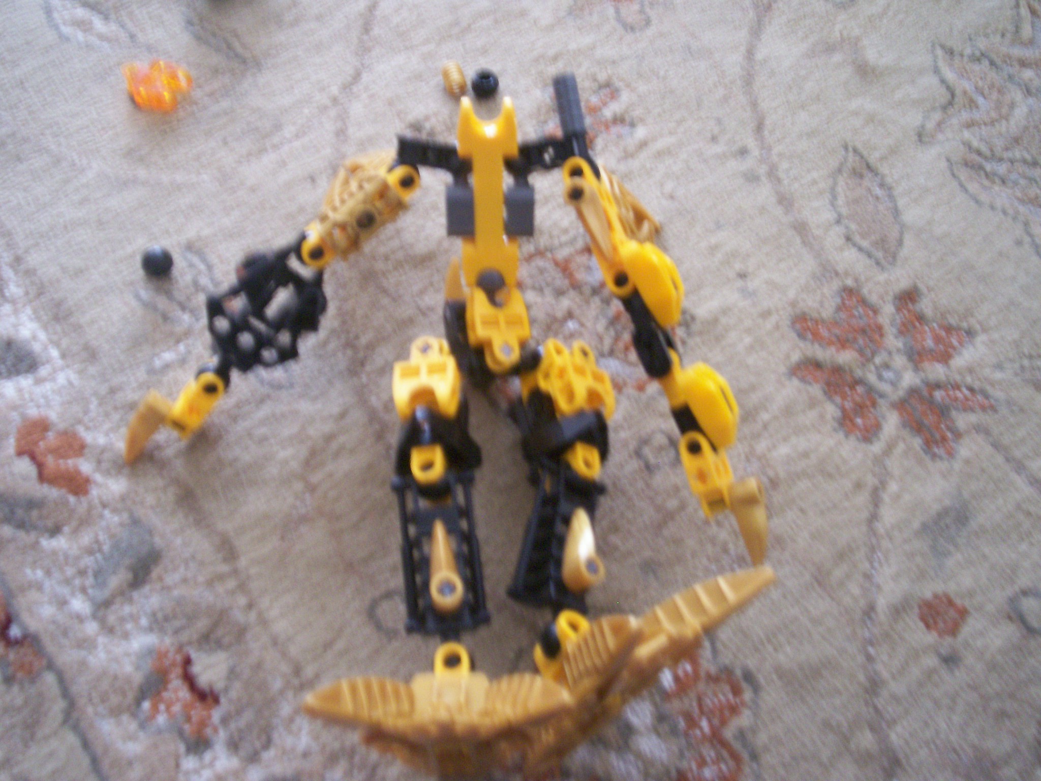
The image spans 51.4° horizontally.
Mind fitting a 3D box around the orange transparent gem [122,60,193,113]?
[{"bbox_3d":[-0.133,-0.111,0.397,0.024,0.012,0.016,-5,56,-3],"label":"orange transparent gem"}]

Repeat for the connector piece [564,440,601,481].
[{"bbox_3d":[0.016,0.018,0.272,0.009,0.009,0.011,-4,76,-33],"label":"connector piece"}]

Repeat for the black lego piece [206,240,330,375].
[{"bbox_3d":[-0.073,-0.024,0.312,0.029,0.013,0.044,39,80,6],"label":"black lego piece"}]

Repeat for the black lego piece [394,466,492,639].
[{"bbox_3d":[-0.020,0.041,0.271,0.021,0.015,0.041,-7,57,-4],"label":"black lego piece"}]

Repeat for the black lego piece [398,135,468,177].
[{"bbox_3d":[-0.027,-0.073,0.338,0.024,0.009,0.010,5,63,3],"label":"black lego piece"}]

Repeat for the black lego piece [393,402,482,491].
[{"bbox_3d":[-0.022,0.015,0.291,0.021,0.018,0.022,-7,57,-4],"label":"black lego piece"}]

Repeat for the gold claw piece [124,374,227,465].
[{"bbox_3d":[-0.096,0.007,0.301,0.021,0.012,0.025,7,57,4],"label":"gold claw piece"}]

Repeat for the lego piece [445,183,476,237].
[{"bbox_3d":[-0.018,-0.054,0.324,0.009,0.009,0.015,0,57,0],"label":"lego piece"}]

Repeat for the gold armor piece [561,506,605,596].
[{"bbox_3d":[0.014,0.039,0.257,0.009,0.010,0.022,21,57,-23],"label":"gold armor piece"}]

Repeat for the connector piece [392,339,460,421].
[{"bbox_3d":[-0.026,-0.003,0.298,0.017,0.015,0.021,-7,57,-5],"label":"connector piece"}]

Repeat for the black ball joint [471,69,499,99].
[{"bbox_3d":[-0.013,-0.114,0.402,0.010,0.010,0.010,0,56,0],"label":"black ball joint"}]

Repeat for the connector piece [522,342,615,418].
[{"bbox_3d":[0.013,-0.003,0.290,0.015,0.015,0.022,-12,86,-41],"label":"connector piece"}]

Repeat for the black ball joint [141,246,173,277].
[{"bbox_3d":[-0.118,-0.042,0.353,0.010,0.010,0.010,0,57,0],"label":"black ball joint"}]

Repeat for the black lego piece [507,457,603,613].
[{"bbox_3d":[0.009,0.037,0.271,0.018,0.013,0.041,22,62,-23],"label":"black lego piece"}]

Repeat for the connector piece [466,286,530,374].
[{"bbox_3d":[-0.006,-0.017,0.310,0.015,0.013,0.025,-2,79,-12],"label":"connector piece"}]

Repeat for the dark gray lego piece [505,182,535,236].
[{"bbox_3d":[0.000,-0.054,0.324,0.009,0.009,0.015,0,57,0],"label":"dark gray lego piece"}]

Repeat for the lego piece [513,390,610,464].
[{"bbox_3d":[0.010,0.010,0.280,0.020,0.015,0.018,5,76,-33],"label":"lego piece"}]

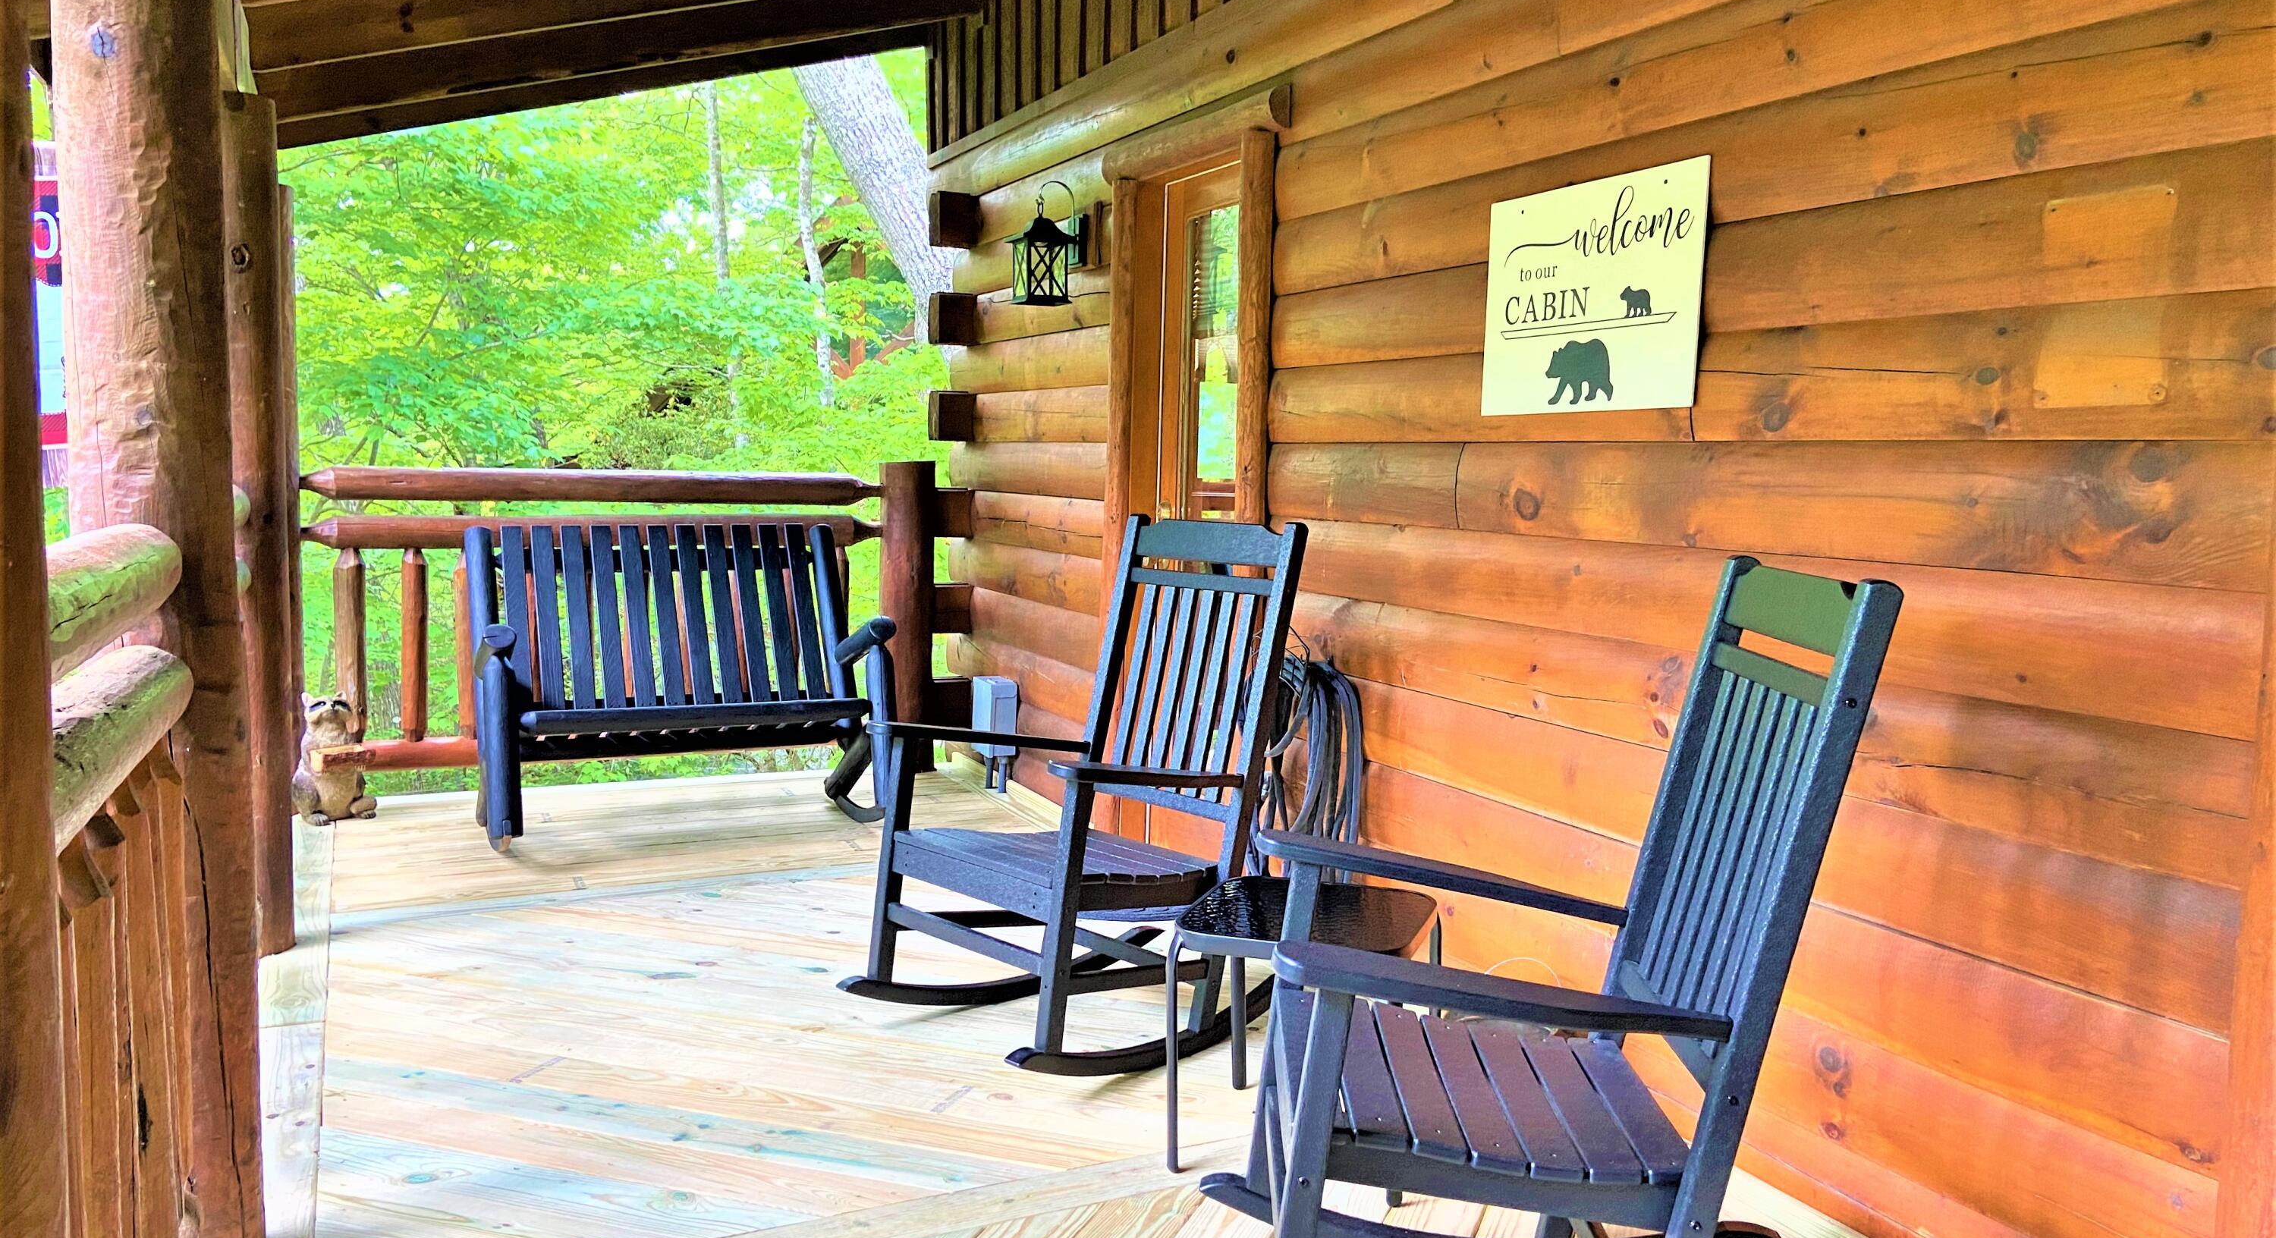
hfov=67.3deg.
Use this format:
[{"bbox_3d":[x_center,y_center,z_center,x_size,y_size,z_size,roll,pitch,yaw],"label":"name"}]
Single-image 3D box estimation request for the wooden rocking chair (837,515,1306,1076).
[{"bbox_3d":[-0.099,0.329,3.629,0.881,1.092,0.693,-3,7,-41],"label":"wooden rocking chair"}]

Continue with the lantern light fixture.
[{"bbox_3d":[-0.277,-1.153,5.248,0.207,0.376,0.155,-1,6,-24],"label":"lantern light fixture"}]

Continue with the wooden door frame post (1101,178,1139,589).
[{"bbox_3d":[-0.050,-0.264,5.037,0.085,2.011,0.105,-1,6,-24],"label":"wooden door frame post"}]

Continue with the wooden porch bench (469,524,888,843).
[{"bbox_3d":[-1.492,0.184,5.631,1.276,0.948,0.802,-1,6,-24],"label":"wooden porch bench"}]

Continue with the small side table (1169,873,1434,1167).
[{"bbox_3d":[0.309,0.727,3.053,0.407,0.425,0.431,3,6,18],"label":"small side table"}]

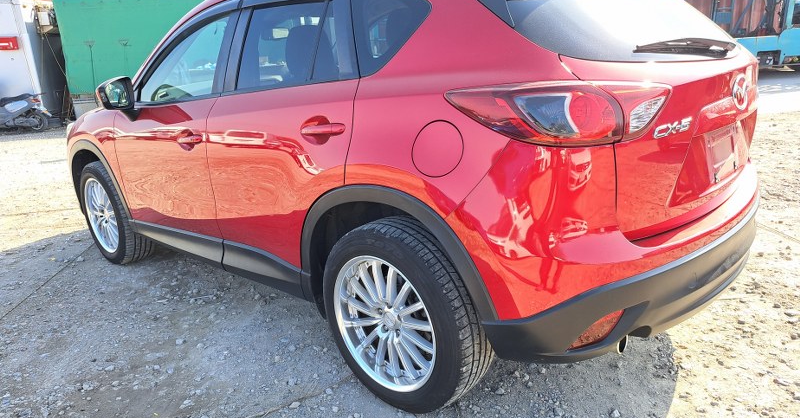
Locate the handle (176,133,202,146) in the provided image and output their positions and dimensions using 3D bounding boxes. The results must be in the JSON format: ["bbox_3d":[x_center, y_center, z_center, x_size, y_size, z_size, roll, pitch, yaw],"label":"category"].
[{"bbox_3d":[-1.007,-0.337,2.670,0.235,0.045,0.045,11,21,41],"label":"handle"}]

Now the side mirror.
[{"bbox_3d":[-1.517,-0.624,2.965,0.140,0.185,0.200,11,21,41],"label":"side mirror"}]

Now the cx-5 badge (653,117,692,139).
[{"bbox_3d":[0.799,-0.233,1.627,0.165,0.035,0.010,-12,17,-28],"label":"cx-5 badge"}]

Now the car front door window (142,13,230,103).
[{"bbox_3d":[-1.135,-0.765,2.906,0.817,0.439,0.050,11,0,41],"label":"car front door window"}]

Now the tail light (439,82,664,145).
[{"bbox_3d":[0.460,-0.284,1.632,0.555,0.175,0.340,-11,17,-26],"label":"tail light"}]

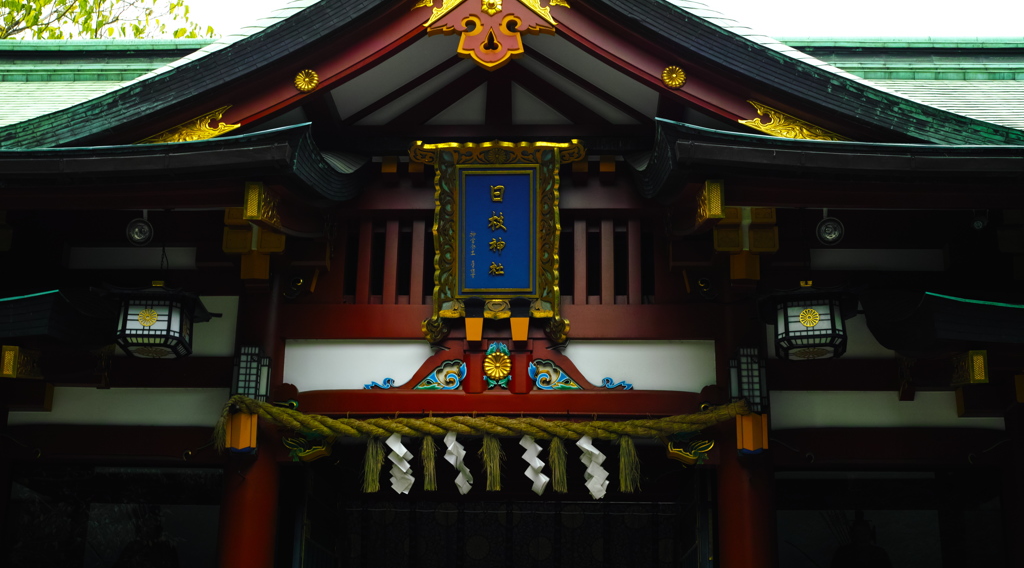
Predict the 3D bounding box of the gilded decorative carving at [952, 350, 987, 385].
[{"bbox_3d":[3.276,0.608,9.131,0.130,0.270,0.350,0,-18,3],"label":"gilded decorative carving"}]

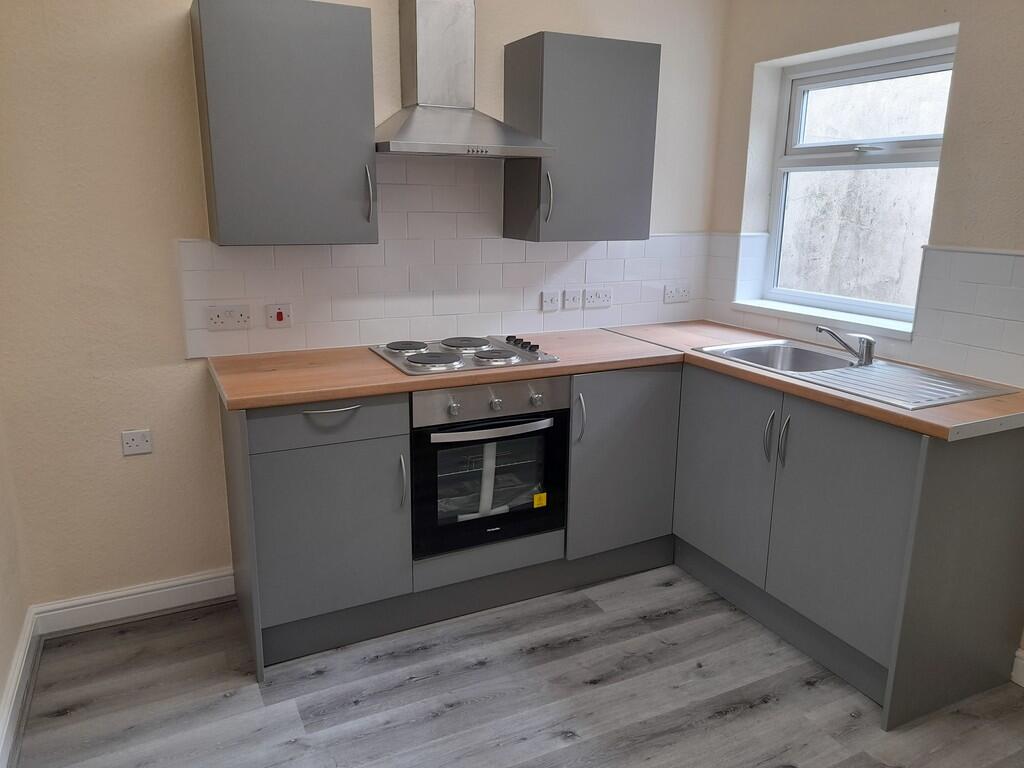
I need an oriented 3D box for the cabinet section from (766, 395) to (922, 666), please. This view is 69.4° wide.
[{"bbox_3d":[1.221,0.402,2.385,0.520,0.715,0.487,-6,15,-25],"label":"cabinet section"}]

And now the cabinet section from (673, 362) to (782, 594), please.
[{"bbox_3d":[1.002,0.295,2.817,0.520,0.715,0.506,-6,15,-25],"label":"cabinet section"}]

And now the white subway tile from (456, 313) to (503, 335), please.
[{"bbox_3d":[-0.133,-0.245,3.065,0.200,0.100,0.010,-6,15,-26],"label":"white subway tile"}]

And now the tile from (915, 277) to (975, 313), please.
[{"bbox_3d":[1.463,-0.293,2.485,0.010,0.099,0.196,-6,15,-25],"label":"tile"}]

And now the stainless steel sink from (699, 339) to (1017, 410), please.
[{"bbox_3d":[1.133,0.016,2.586,0.505,0.150,0.935,-6,16,-26],"label":"stainless steel sink"}]

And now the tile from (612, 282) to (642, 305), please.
[{"bbox_3d":[0.502,-0.412,3.348,0.200,0.100,0.009,-6,17,-25],"label":"tile"}]

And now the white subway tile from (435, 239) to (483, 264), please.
[{"bbox_3d":[-0.214,-0.526,2.939,0.200,0.100,0.010,-6,16,-26],"label":"white subway tile"}]

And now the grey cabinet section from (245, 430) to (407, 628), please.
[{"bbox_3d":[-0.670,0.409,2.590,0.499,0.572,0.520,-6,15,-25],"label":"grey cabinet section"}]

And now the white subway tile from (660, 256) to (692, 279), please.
[{"bbox_3d":[0.772,-0.539,3.451,0.200,0.100,0.009,-6,17,-25],"label":"white subway tile"}]

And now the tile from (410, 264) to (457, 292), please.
[{"bbox_3d":[-0.308,-0.419,2.918,0.200,0.100,0.010,-6,16,-26],"label":"tile"}]

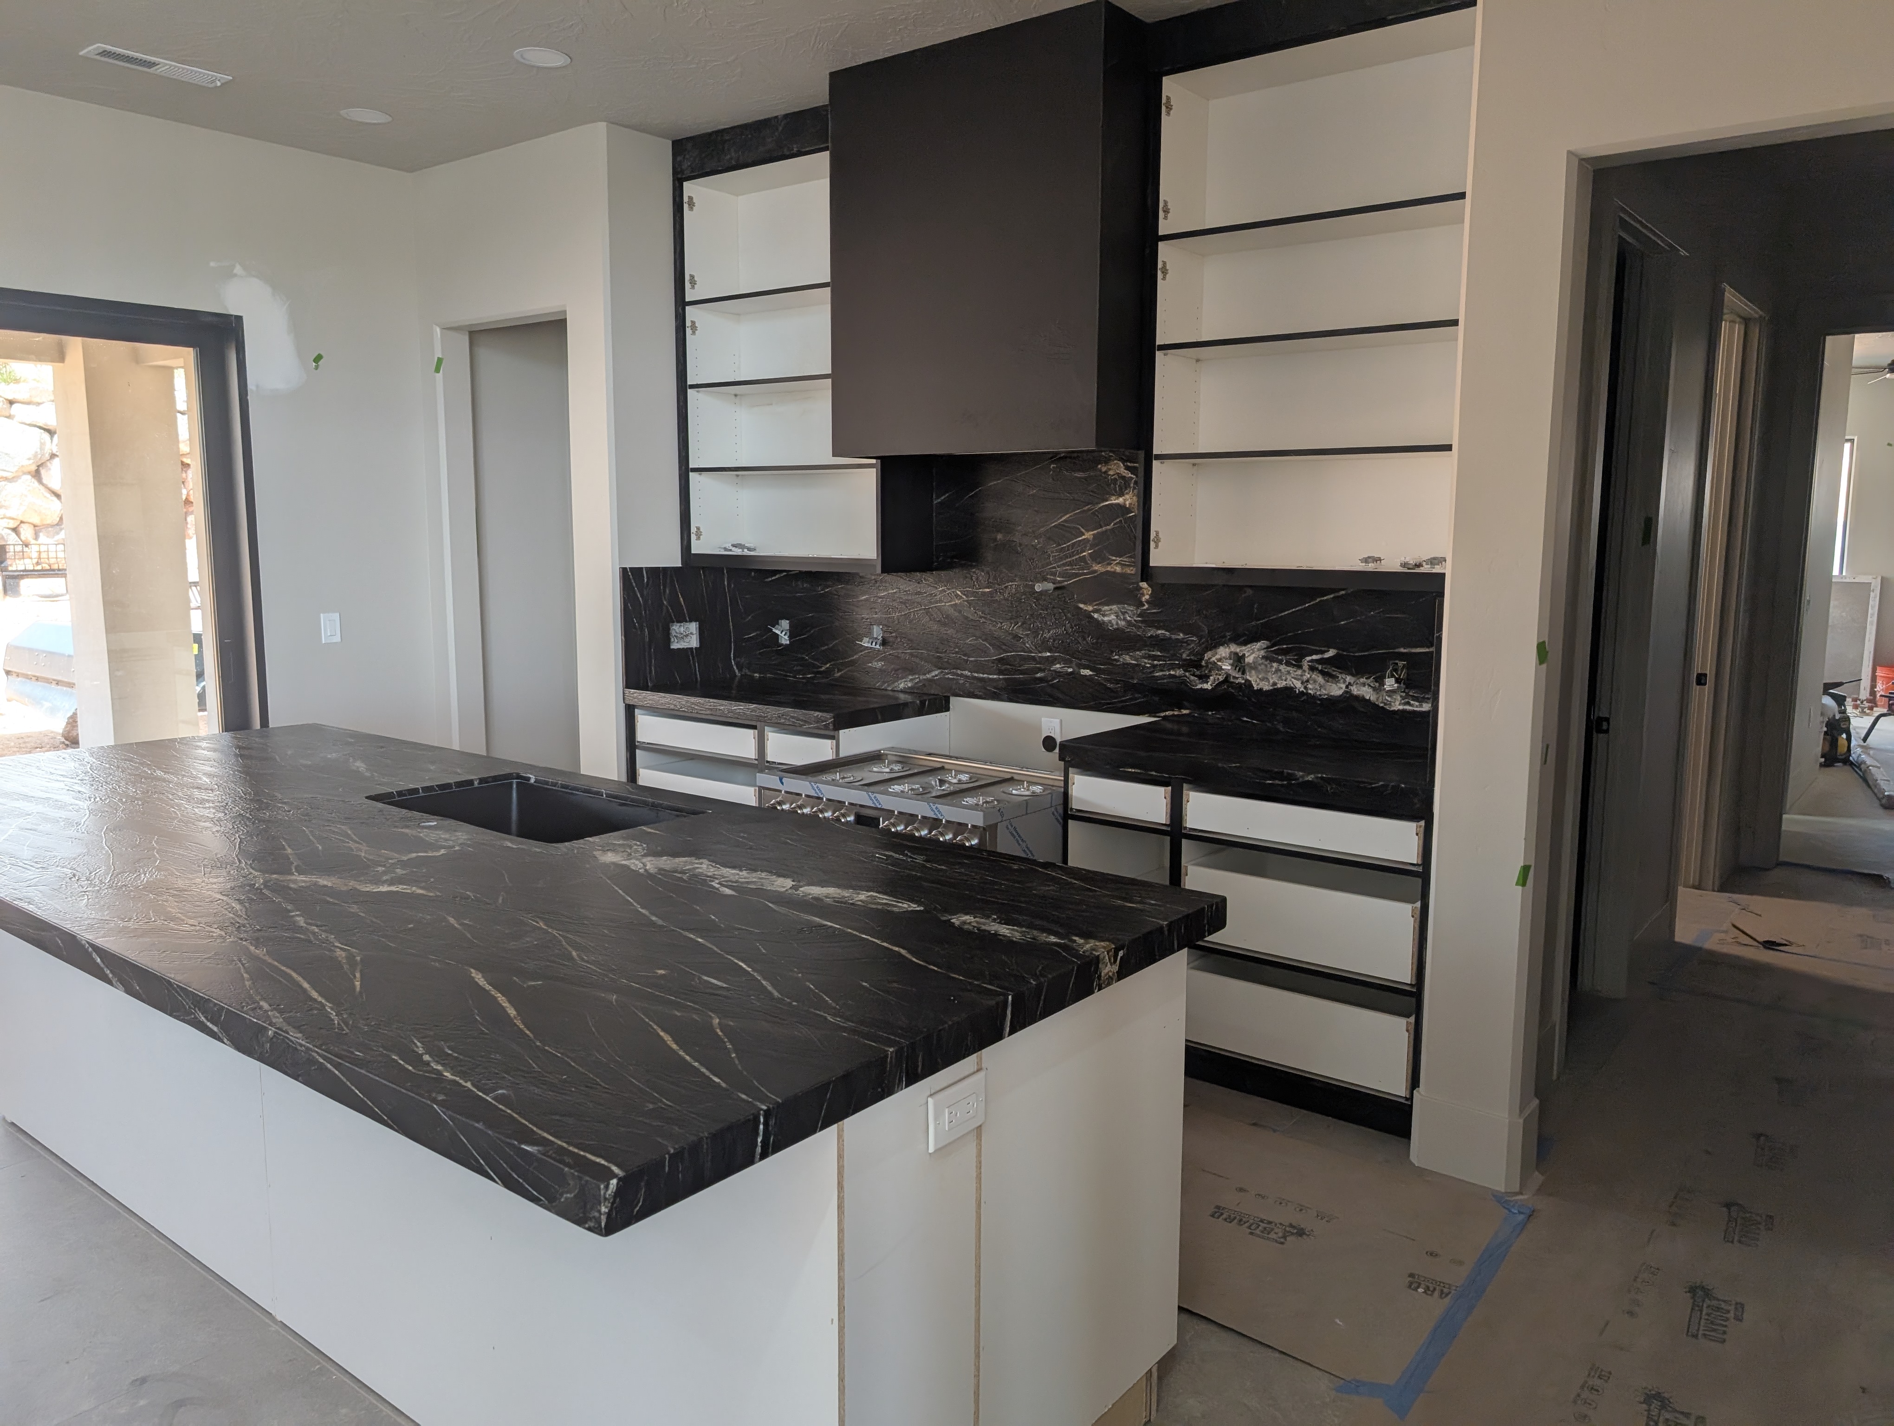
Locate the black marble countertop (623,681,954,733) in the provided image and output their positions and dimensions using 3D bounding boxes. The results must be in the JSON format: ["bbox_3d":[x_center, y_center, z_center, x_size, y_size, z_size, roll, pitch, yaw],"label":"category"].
[{"bbox_3d":[-0.627,-0.048,5.081,1.085,0.054,0.650,6,10,37],"label":"black marble countertop"}]

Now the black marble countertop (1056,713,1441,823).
[{"bbox_3d":[0.975,0.132,3.860,1.120,0.054,0.650,6,10,37],"label":"black marble countertop"}]

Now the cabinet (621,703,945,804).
[{"bbox_3d":[-0.621,0.390,5.149,1.070,0.833,0.620,6,10,37],"label":"cabinet"}]

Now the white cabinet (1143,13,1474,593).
[{"bbox_3d":[1.104,-1.114,3.796,1.030,1.495,0.320,6,10,37],"label":"white cabinet"}]

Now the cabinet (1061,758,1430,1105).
[{"bbox_3d":[0.984,0.570,3.927,1.110,0.833,0.620,6,10,37],"label":"cabinet"}]

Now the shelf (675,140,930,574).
[{"bbox_3d":[-0.546,-1.306,5.052,1.045,1.510,0.320,6,10,37],"label":"shelf"}]

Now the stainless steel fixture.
[{"bbox_3d":[-0.073,0.583,4.190,0.910,0.805,0.680,6,10,37],"label":"stainless steel fixture"}]

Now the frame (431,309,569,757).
[{"bbox_3d":[-1.792,-0.417,5.555,0.940,2.420,0.145,6,10,37],"label":"frame"}]

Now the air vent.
[{"bbox_3d":[-2.563,-2.098,4.279,0.146,0.020,0.403,6,10,37],"label":"air vent"}]

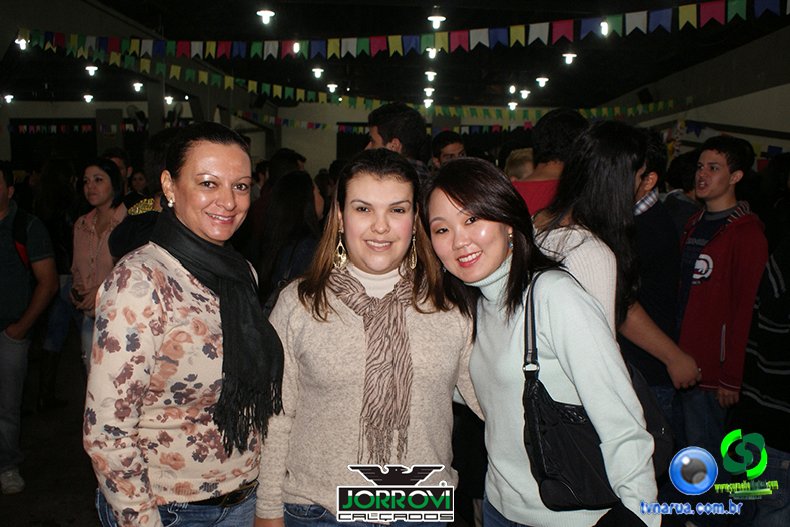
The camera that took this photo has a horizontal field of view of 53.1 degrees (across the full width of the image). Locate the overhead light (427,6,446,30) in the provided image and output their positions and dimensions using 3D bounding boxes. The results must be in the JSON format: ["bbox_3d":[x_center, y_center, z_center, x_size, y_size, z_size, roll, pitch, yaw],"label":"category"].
[{"bbox_3d":[0.557,-3.298,10.600,0.255,0.285,0.255,1,6,0],"label":"overhead light"}]

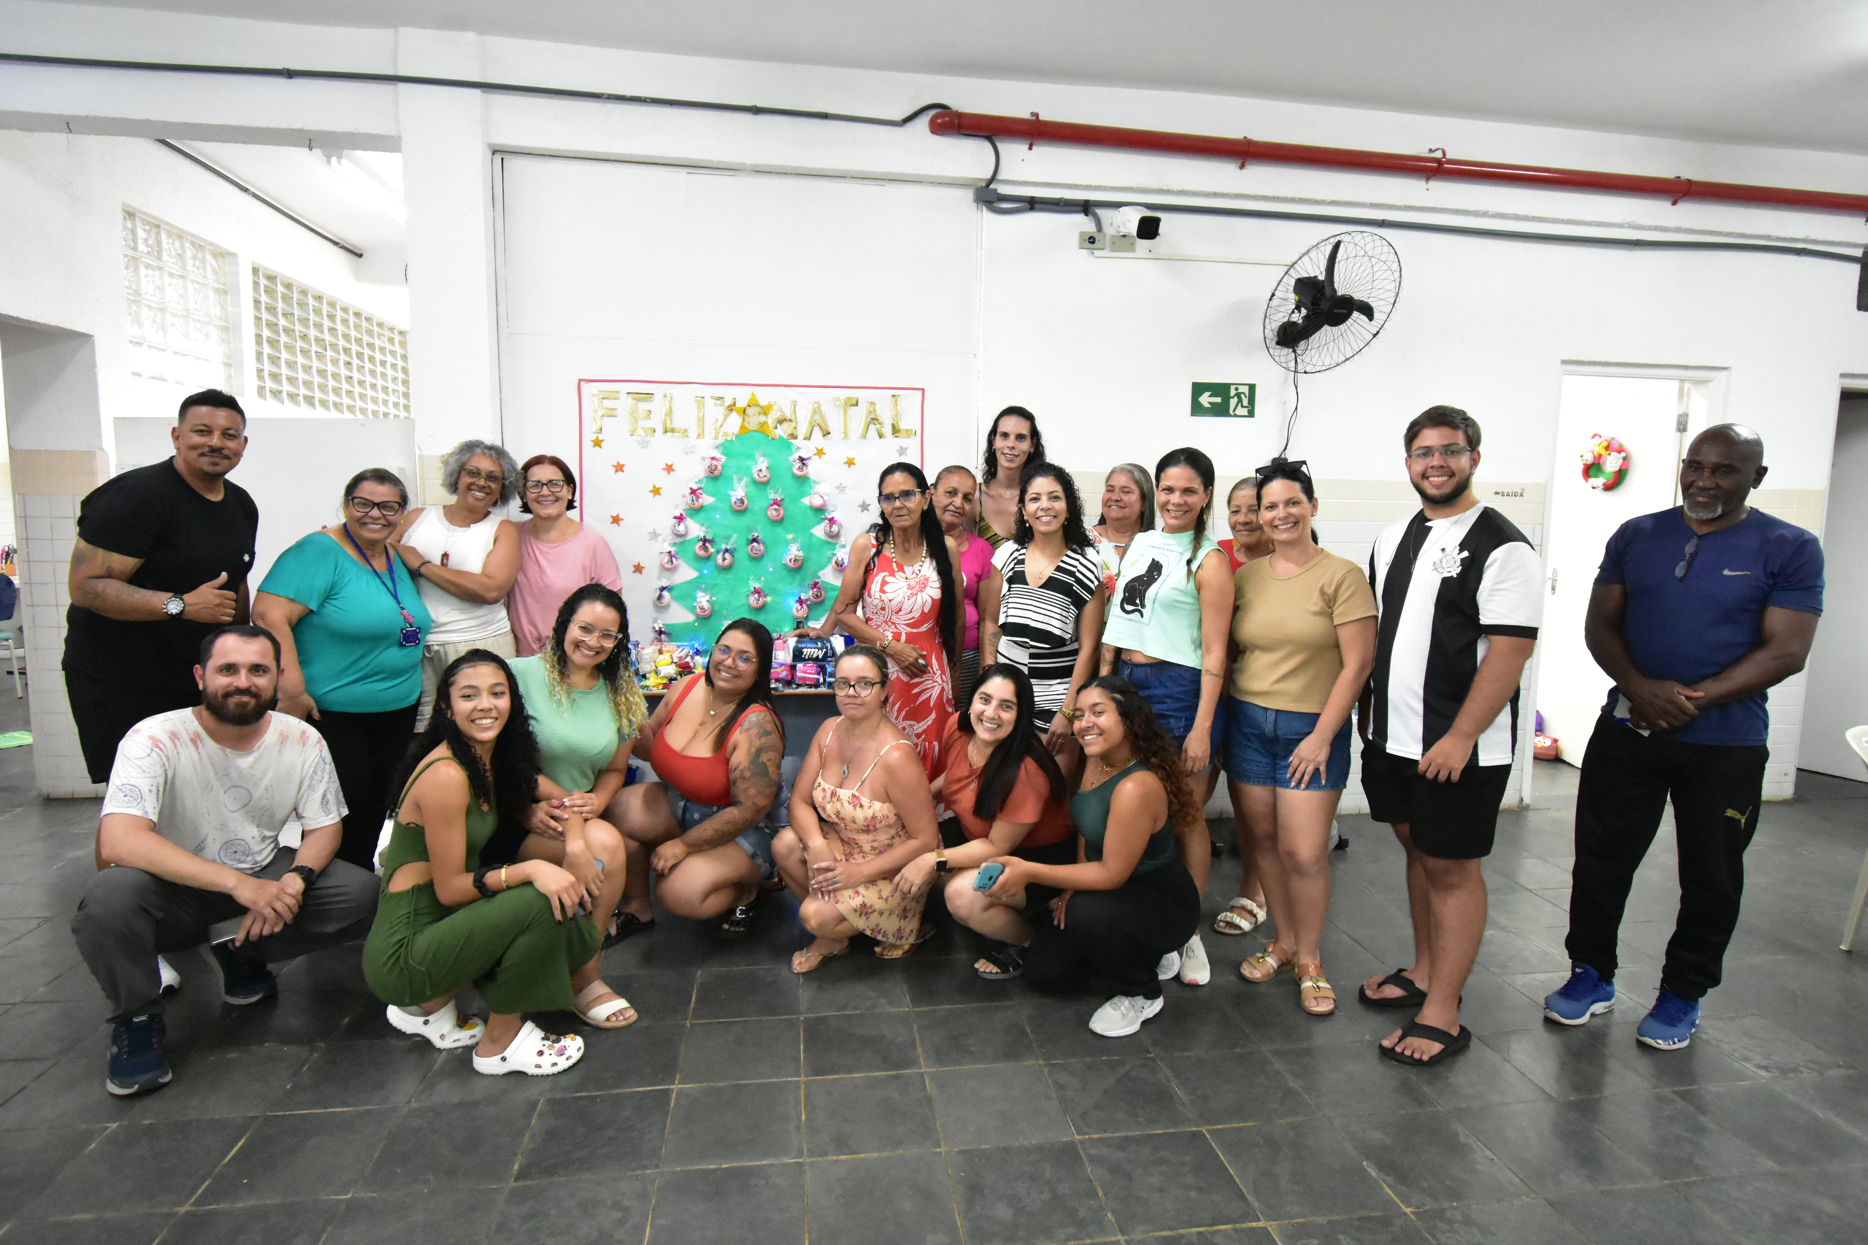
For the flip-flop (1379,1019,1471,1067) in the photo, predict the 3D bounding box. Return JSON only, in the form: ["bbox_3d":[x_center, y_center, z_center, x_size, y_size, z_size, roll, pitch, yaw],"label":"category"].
[{"bbox_3d":[1.323,1.112,2.644,0.295,0.062,0.115,-3,7,-29],"label":"flip-flop"}]

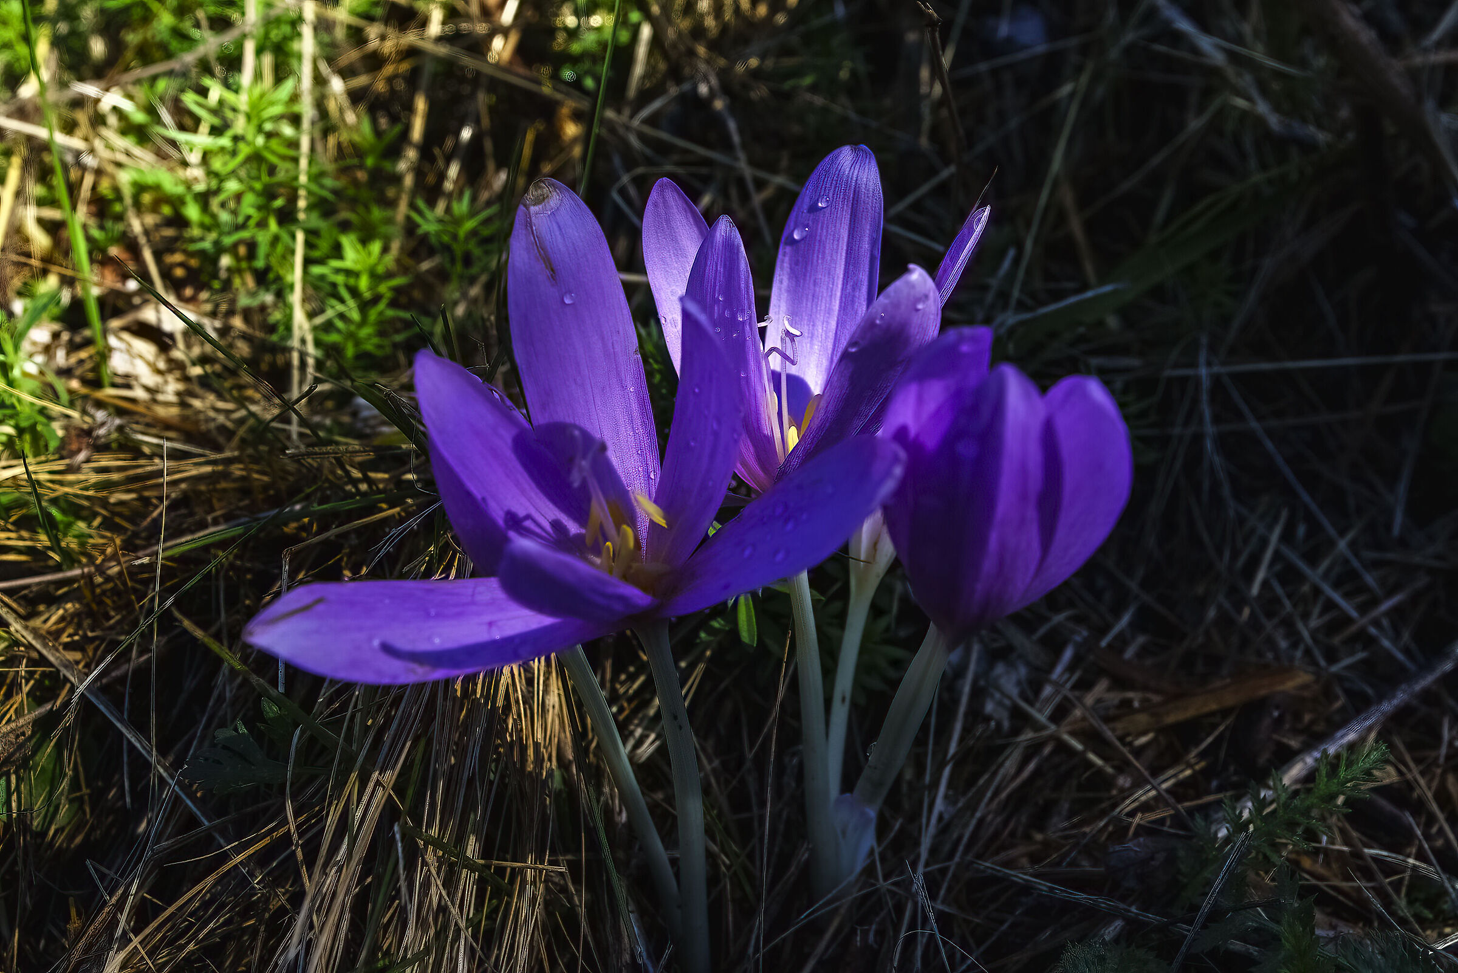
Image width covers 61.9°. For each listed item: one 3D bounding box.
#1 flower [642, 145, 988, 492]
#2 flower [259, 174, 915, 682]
[{"bbox_3d":[0.017,-0.031,0.243,0.066,0.062,0.055,0,27,0],"label":"flower"},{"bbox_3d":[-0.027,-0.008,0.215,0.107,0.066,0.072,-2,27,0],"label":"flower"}]

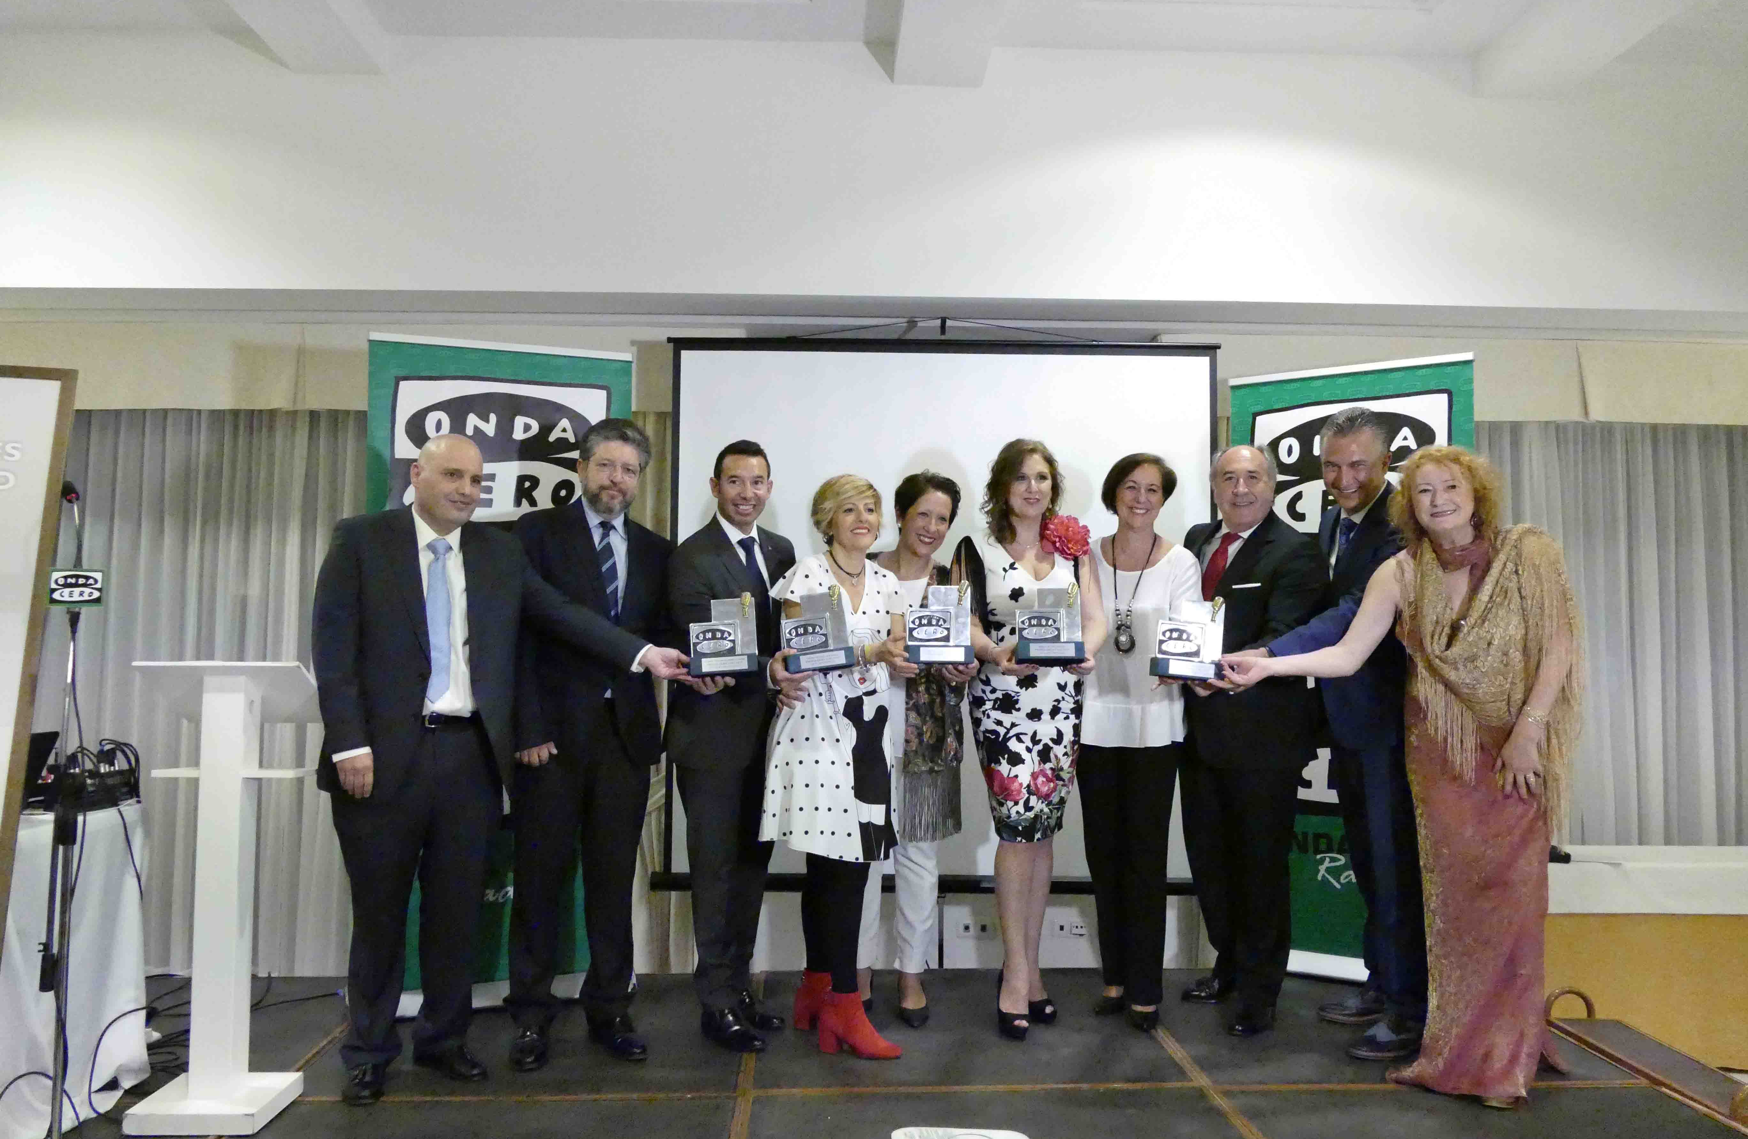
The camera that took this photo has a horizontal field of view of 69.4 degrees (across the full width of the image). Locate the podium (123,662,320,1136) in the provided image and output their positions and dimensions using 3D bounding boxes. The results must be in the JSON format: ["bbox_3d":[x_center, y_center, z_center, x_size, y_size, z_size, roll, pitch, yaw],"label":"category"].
[{"bbox_3d":[-1.579,0.772,3.102,0.385,1.090,0.330,0,-3,-3],"label":"podium"}]

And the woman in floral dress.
[{"bbox_3d":[0.458,0.476,3.769,0.480,1.758,0.380,0,-3,-3],"label":"woman in floral dress"}]

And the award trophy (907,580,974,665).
[{"bbox_3d":[0.185,0.150,3.530,0.190,0.233,0.075,1,-3,-6],"label":"award trophy"}]

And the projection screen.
[{"bbox_3d":[0.237,0.152,4.216,1.870,1.840,0.070,0,-3,-2],"label":"projection screen"}]

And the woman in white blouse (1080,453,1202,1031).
[{"bbox_3d":[0.826,0.498,3.887,0.450,1.728,0.330,0,-3,-1],"label":"woman in white blouse"}]

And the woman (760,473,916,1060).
[{"bbox_3d":[-0.106,0.531,3.564,0.460,1.625,0.400,2,-4,-33],"label":"woman"}]

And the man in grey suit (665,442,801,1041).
[{"bbox_3d":[-0.419,0.480,3.709,0.470,1.742,0.380,2,-3,-28],"label":"man in grey suit"}]

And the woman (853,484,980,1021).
[{"bbox_3d":[0.135,0.526,3.832,0.450,1.664,0.370,1,-3,-18],"label":"woman"}]

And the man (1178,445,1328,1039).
[{"bbox_3d":[1.173,0.484,3.913,0.500,1.759,0.400,-1,-3,25],"label":"man"}]

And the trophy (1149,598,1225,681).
[{"bbox_3d":[0.887,0.200,3.580,0.190,0.230,0.075,4,-3,-4],"label":"trophy"}]

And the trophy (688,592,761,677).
[{"bbox_3d":[-0.409,0.178,3.470,0.188,0.230,0.075,-3,-2,-10],"label":"trophy"}]

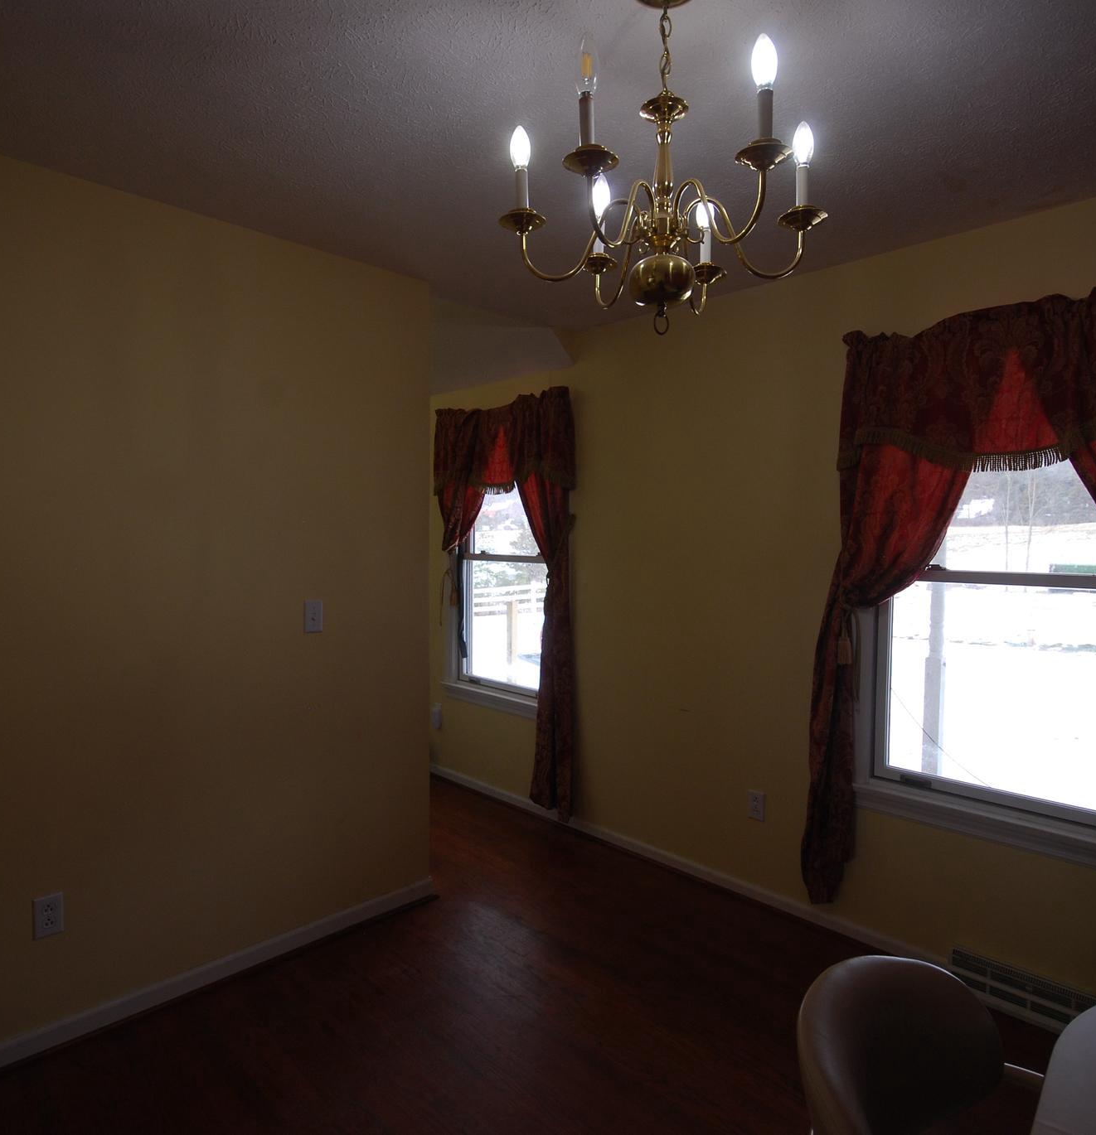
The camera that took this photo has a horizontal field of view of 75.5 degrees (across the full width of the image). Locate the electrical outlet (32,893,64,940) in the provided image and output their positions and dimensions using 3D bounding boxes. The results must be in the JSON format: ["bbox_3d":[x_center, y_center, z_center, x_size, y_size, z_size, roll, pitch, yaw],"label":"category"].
[{"bbox_3d":[-1.396,0.975,1.978,0.071,0.115,0.010,-2,4,-42],"label":"electrical outlet"}]

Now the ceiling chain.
[{"bbox_3d":[0.206,-0.922,1.257,0.023,0.145,0.023,3,4,44],"label":"ceiling chain"}]

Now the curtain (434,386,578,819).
[{"bbox_3d":[-0.254,0.181,3.695,1.060,2.090,0.140,3,4,44],"label":"curtain"}]

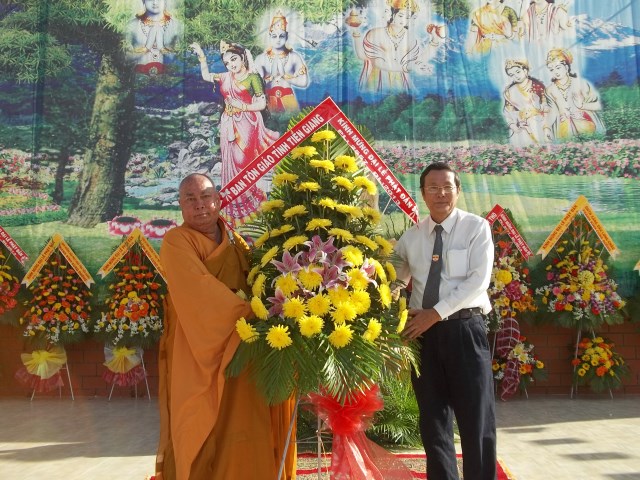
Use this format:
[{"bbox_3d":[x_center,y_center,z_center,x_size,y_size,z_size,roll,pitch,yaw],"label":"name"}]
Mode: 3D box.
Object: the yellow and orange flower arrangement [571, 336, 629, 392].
[{"bbox_3d":[2.212,0.990,5.250,0.470,0.450,0.350,0,1,0],"label":"yellow and orange flower arrangement"}]

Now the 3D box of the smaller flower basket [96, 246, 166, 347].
[{"bbox_3d":[-1.485,0.447,5.270,0.600,0.820,0.370,0,1,0],"label":"smaller flower basket"}]

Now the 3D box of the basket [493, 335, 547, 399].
[{"bbox_3d":[1.566,0.966,5.250,0.450,0.440,0.340,0,1,0],"label":"basket"}]

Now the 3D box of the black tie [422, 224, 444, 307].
[{"bbox_3d":[0.466,0.113,2.730,0.085,0.360,0.045,3,-3,16],"label":"black tie"}]

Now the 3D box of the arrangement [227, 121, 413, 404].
[{"bbox_3d":[-0.002,0.086,2.550,0.710,1.080,0.480,0,1,0],"label":"arrangement"}]

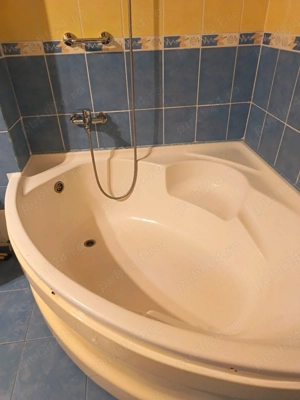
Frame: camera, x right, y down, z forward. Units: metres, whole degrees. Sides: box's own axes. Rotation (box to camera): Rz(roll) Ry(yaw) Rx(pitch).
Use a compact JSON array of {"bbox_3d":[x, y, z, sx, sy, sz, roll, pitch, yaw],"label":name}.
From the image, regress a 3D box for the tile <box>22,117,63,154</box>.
[{"bbox_3d":[-0.621,-0.385,1.628,0.198,0.221,0.010,-5,34,-5],"label":"tile"}]

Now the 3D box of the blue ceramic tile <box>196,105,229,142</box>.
[{"bbox_3d":[0.382,-0.472,1.707,0.199,0.221,0.010,-5,34,-5],"label":"blue ceramic tile"}]

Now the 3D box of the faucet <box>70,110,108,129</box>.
[{"bbox_3d":[-0.342,-0.446,1.536,0.203,0.095,0.106,-5,34,-5],"label":"faucet"}]

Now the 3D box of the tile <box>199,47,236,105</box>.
[{"bbox_3d":[0.374,-0.691,1.562,0.199,0.298,0.010,-5,34,-5],"label":"tile"}]

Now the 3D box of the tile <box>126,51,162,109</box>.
[{"bbox_3d":[-0.024,-0.648,1.516,0.199,0.299,0.010,-5,34,-5],"label":"tile"}]

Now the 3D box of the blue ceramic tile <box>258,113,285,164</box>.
[{"bbox_3d":[0.648,-0.327,1.474,0.010,0.221,0.199,-5,34,-5],"label":"blue ceramic tile"}]

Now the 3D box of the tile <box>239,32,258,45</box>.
[{"bbox_3d":[0.520,-0.847,1.460,0.107,0.055,0.010,-5,34,-5],"label":"tile"}]

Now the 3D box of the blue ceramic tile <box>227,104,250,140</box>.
[{"bbox_3d":[0.544,-0.477,1.708,0.127,0.229,0.010,-5,34,-5],"label":"blue ceramic tile"}]

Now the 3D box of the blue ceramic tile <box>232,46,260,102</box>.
[{"bbox_3d":[0.536,-0.698,1.561,0.127,0.299,0.010,-5,34,-5],"label":"blue ceramic tile"}]

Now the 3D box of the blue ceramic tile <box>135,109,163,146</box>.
[{"bbox_3d":[-0.014,-0.438,1.676,0.188,0.221,0.010,-5,34,-5],"label":"blue ceramic tile"}]

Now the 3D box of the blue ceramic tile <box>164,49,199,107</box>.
[{"bbox_3d":[0.175,-0.665,1.532,0.199,0.299,0.010,-5,34,-5],"label":"blue ceramic tile"}]

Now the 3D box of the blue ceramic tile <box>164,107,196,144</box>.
[{"bbox_3d":[0.181,-0.455,1.691,0.199,0.221,0.010,-5,34,-5],"label":"blue ceramic tile"}]

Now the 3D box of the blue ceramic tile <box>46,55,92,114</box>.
[{"bbox_3d":[-0.421,-0.613,1.484,0.199,0.299,0.010,-5,34,-5],"label":"blue ceramic tile"}]

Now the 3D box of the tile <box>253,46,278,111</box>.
[{"bbox_3d":[0.618,-0.654,1.494,0.010,0.298,0.194,-5,34,-5],"label":"tile"}]

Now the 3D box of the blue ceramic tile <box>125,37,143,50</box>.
[{"bbox_3d":[-0.085,-0.804,1.424,0.089,0.061,0.010,-5,34,-5],"label":"blue ceramic tile"}]

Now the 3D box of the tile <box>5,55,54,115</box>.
[{"bbox_3d":[-0.620,-0.595,1.468,0.199,0.299,0.010,-5,34,-5],"label":"tile"}]

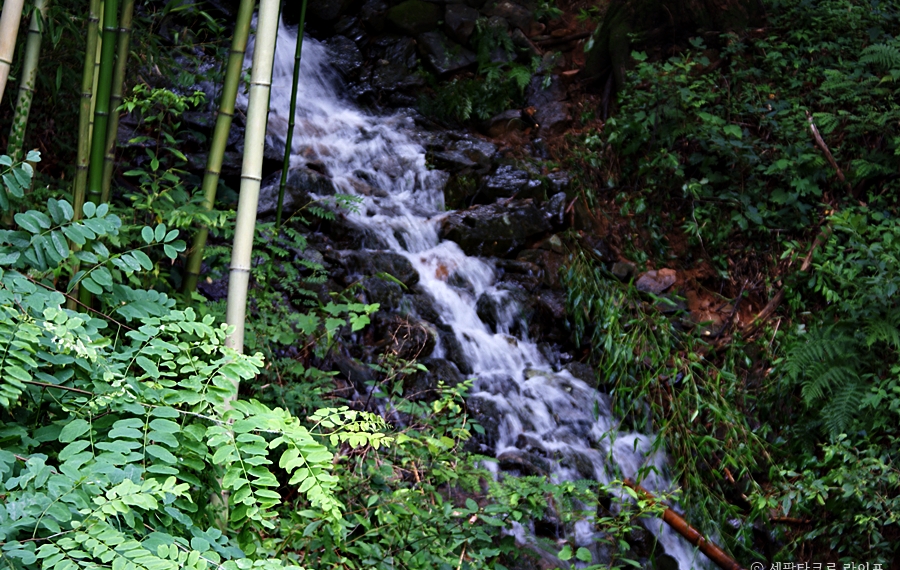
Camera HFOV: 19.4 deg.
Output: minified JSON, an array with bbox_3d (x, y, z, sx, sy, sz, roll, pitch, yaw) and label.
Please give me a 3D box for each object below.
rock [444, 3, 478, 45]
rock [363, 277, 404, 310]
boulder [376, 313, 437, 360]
[{"bbox_3d":[0.065,-1.483,14.900,0.193,0.238,0.194,2,-2,0],"label":"rock"},{"bbox_3d":[-0.327,0.042,12.900,0.206,0.167,0.175,2,-2,0],"label":"rock"},{"bbox_3d":[-0.209,0.247,12.600,0.288,0.230,0.230,2,-2,0],"label":"boulder"}]

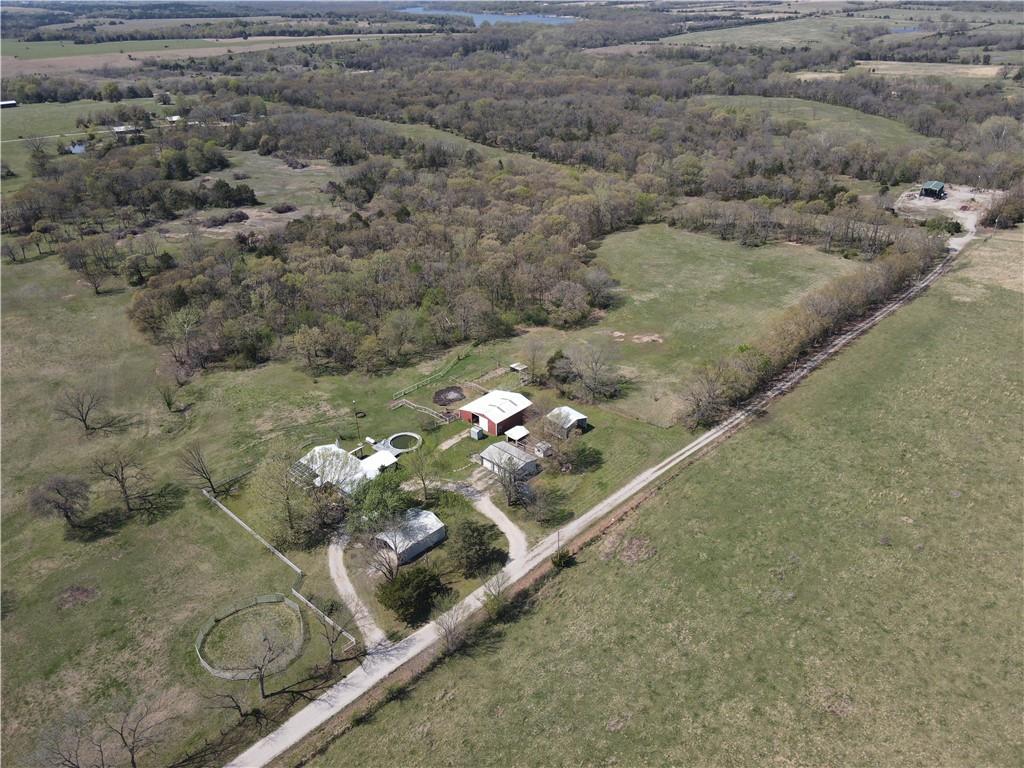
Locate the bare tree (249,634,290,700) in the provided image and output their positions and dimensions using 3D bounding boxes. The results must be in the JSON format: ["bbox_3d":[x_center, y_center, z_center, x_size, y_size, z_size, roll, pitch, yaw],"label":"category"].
[{"bbox_3d":[-36.902,43.317,108.747,5.934,12.011,5.934,-15,32,-24],"label":"bare tree"}]

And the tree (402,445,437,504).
[{"bbox_3d":[-19.446,19.255,150.038,7.075,13.564,7.075,-4,30,-8],"label":"tree"}]

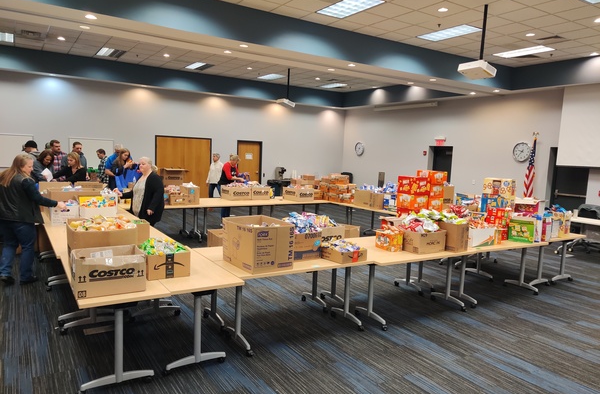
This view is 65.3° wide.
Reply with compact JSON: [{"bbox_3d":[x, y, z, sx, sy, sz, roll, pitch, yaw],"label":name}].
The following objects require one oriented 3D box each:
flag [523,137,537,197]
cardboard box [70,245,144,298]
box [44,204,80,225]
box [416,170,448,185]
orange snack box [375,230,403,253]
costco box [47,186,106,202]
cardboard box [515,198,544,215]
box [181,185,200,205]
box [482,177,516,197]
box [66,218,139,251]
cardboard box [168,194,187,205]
[{"bbox_3d":[6.149,-0.747,12.485,0.290,1.600,0.250,6,6,36],"label":"flag"},{"bbox_3d":[-1.400,0.534,3.418,0.453,0.265,0.395,-1,6,-32],"label":"cardboard box"},{"bbox_3d":[-3.146,0.215,6.262,0.320,0.255,0.380,-1,6,-32],"label":"box"},{"bbox_3d":[1.783,-0.261,6.283,0.320,0.176,0.220,0,6,-29],"label":"box"},{"bbox_3d":[1.040,0.517,5.449,0.181,0.203,0.237,-1,6,-34],"label":"orange snack box"},{"bbox_3d":[-3.081,0.108,6.443,0.643,0.390,0.420,-1,6,-32],"label":"costco box"},{"bbox_3d":[3.329,0.162,6.778,0.230,0.260,0.310,-1,6,-32],"label":"cardboard box"},{"bbox_3d":[-2.098,-0.033,9.006,0.220,0.315,0.420,0,6,-28],"label":"box"},{"bbox_3d":[3.047,-0.130,7.135,0.130,0.277,0.460,-1,6,-32],"label":"box"},{"bbox_3d":[-1.653,0.415,3.889,0.440,0.390,0.620,-1,6,-32],"label":"box"},{"bbox_3d":[-2.302,0.052,8.773,0.290,0.170,0.320,-1,6,-30],"label":"cardboard box"}]

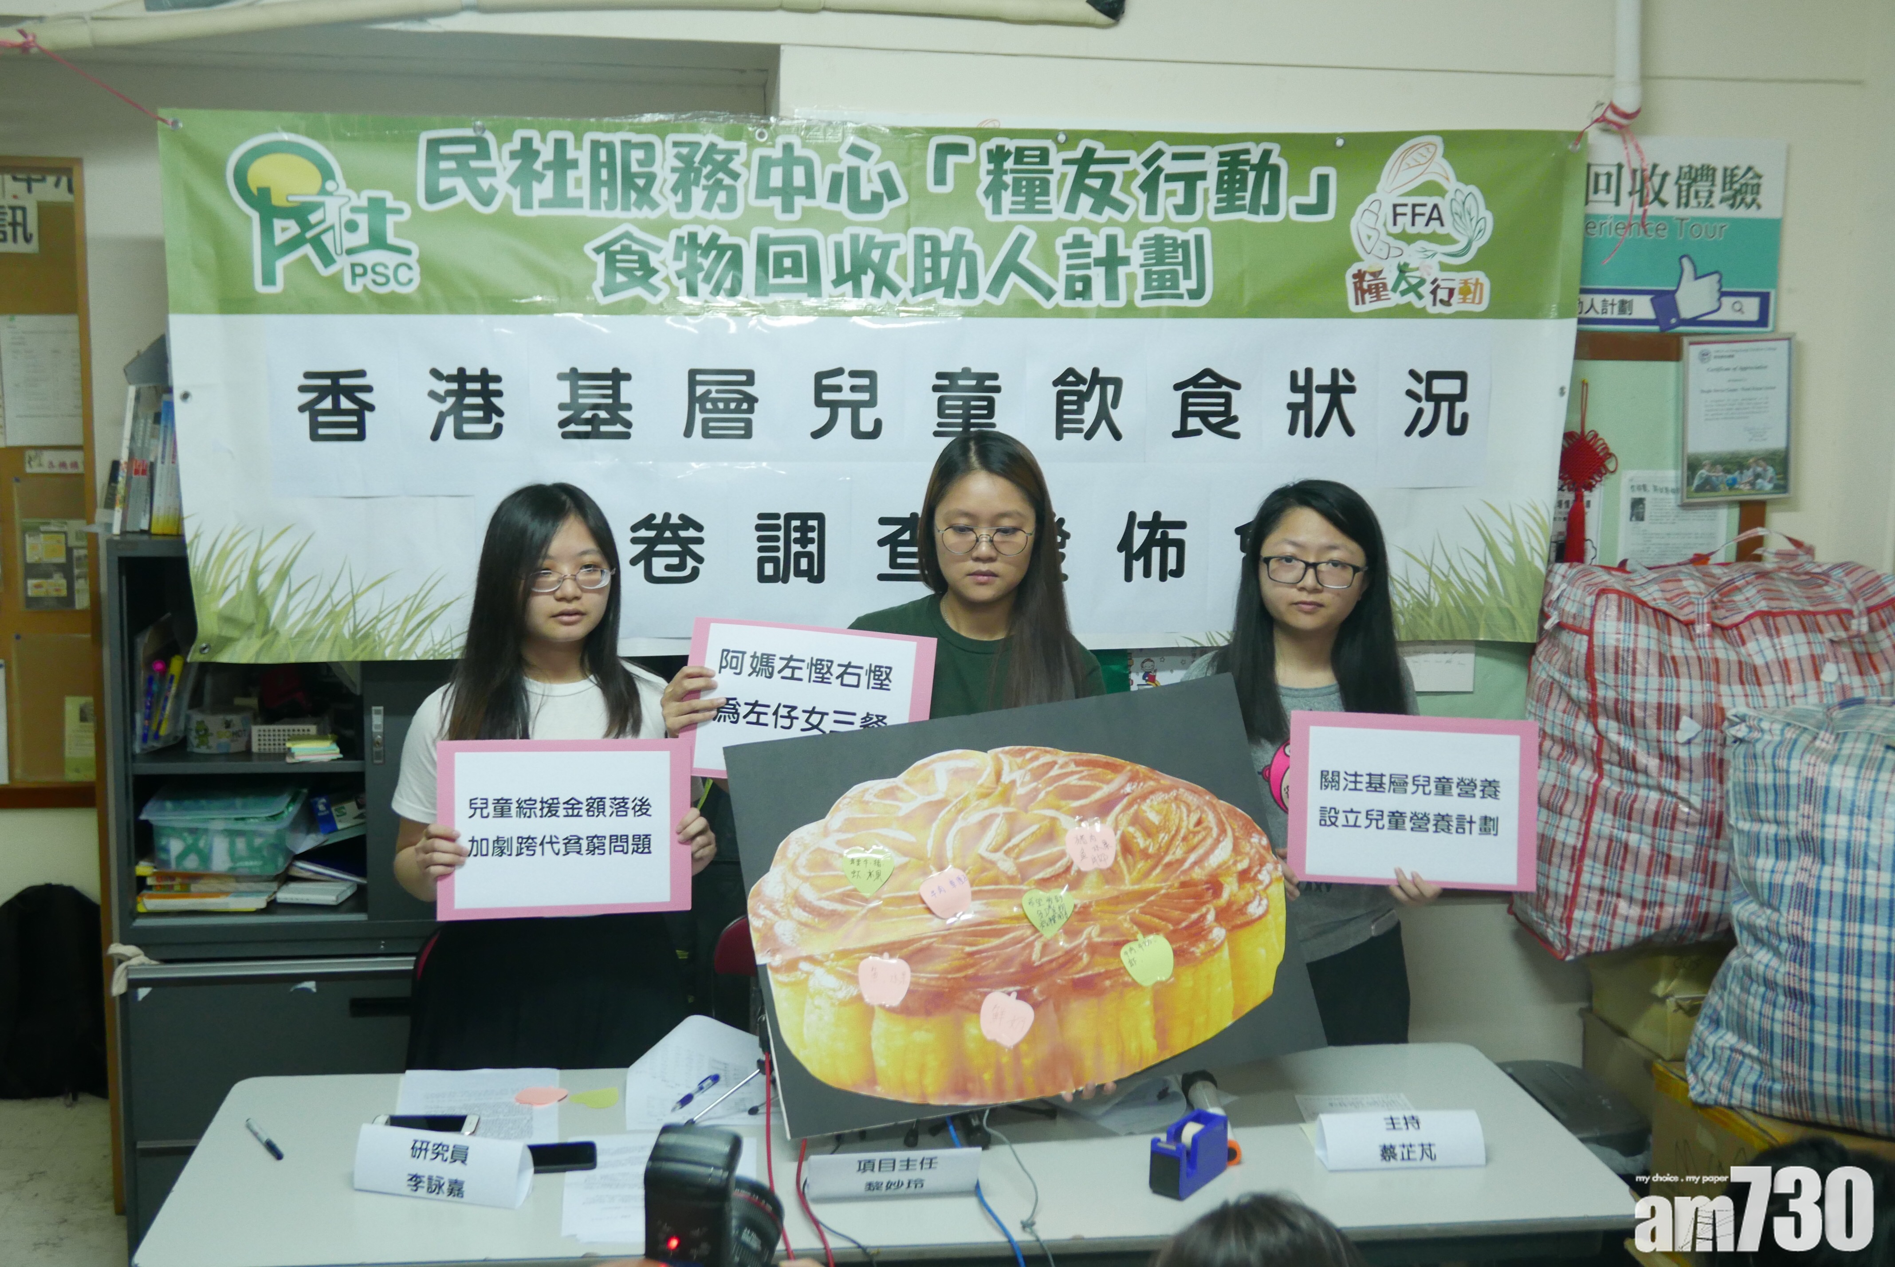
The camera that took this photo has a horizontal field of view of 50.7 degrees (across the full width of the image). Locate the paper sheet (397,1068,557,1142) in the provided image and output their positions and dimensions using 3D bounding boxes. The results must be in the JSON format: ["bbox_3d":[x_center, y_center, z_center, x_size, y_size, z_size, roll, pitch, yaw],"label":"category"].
[{"bbox_3d":[-0.629,0.637,2.689,0.213,0.012,0.297,-1,8,-10],"label":"paper sheet"}]

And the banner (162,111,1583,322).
[{"bbox_3d":[-0.064,-0.706,3.418,2.440,0.340,0.040,0,8,-9],"label":"banner"}]

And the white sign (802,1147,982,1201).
[{"bbox_3d":[-0.069,0.653,2.466,0.212,0.064,0.070,0,8,-8],"label":"white sign"}]

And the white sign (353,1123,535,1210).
[{"bbox_3d":[-0.609,0.643,2.450,0.212,0.070,0.082,3,9,13],"label":"white sign"}]

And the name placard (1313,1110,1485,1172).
[{"bbox_3d":[0.585,0.646,2.597,0.212,0.062,0.088,0,8,-8],"label":"name placard"}]

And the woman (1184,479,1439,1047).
[{"bbox_3d":[0.526,0.561,3.047,0.430,1.578,0.400,2,8,4],"label":"woman"}]

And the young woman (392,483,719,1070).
[{"bbox_3d":[-0.564,0.568,2.916,0.470,1.565,0.380,-1,9,-13],"label":"young woman"}]

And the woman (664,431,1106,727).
[{"bbox_3d":[-0.076,0.526,2.983,0.600,1.645,0.420,1,8,-2],"label":"woman"}]

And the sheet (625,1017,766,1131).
[{"bbox_3d":[-0.333,0.599,2.767,0.220,0.075,0.265,0,8,-7],"label":"sheet"}]

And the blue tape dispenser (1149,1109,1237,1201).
[{"bbox_3d":[0.305,0.652,2.507,0.047,0.069,0.122,7,10,33],"label":"blue tape dispenser"}]

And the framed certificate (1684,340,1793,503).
[{"bbox_3d":[1.487,-0.403,3.774,0.229,0.315,0.020,-4,9,-8],"label":"framed certificate"}]

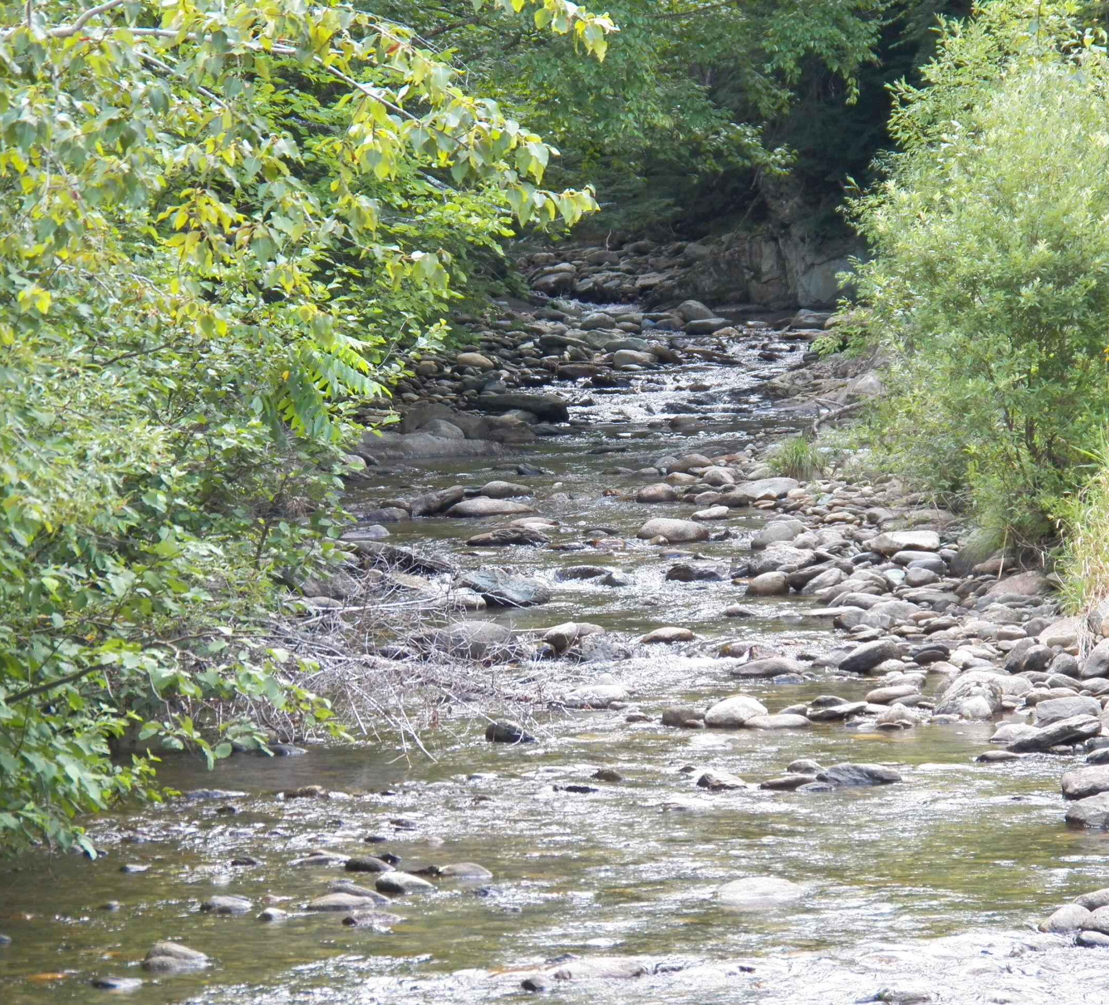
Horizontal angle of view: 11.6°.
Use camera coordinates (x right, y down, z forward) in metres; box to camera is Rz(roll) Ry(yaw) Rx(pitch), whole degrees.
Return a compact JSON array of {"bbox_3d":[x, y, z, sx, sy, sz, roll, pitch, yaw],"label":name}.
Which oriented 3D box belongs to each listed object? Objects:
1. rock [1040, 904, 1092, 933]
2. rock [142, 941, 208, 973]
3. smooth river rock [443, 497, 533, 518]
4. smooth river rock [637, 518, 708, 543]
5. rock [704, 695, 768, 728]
[{"bbox_3d":[1.770,1.438,18.769,0.198,0.107,0.158,0,7,0],"label":"rock"},{"bbox_3d":[-1.267,1.521,18.185,0.223,0.113,0.167,0,7,0],"label":"rock"},{"bbox_3d":[-0.337,0.038,28.779,0.469,0.120,0.304,0,7,0],"label":"smooth river rock"},{"bbox_3d":[0.602,0.152,27.906,0.364,0.134,0.261,0,7,0],"label":"smooth river rock"},{"bbox_3d":[0.754,0.875,22.684,0.270,0.143,0.210,0,7,0],"label":"rock"}]

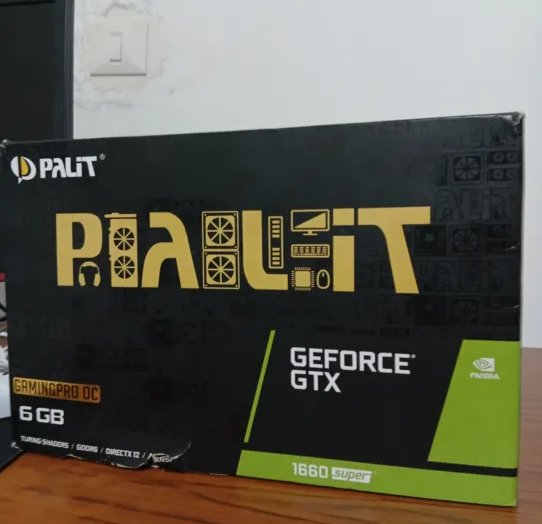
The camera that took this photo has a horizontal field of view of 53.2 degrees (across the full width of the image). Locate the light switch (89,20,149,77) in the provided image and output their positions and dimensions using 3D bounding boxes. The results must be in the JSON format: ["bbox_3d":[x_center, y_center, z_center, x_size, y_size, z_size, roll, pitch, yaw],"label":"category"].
[{"bbox_3d":[-0.235,-0.329,0.835,0.087,0.086,0.014,0,2,5],"label":"light switch"}]

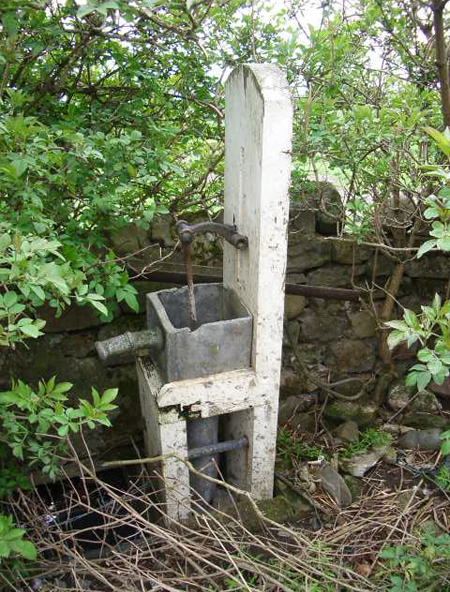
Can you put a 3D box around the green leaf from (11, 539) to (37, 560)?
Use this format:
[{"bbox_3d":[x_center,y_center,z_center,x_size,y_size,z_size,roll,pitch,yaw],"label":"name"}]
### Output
[{"bbox_3d":[-0.580,0.734,1.750,0.083,0.012,0.054,30,51,10],"label":"green leaf"}]

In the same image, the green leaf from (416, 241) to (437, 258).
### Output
[{"bbox_3d":[0.664,-0.152,2.000,0.079,0.012,0.036,-39,65,-3],"label":"green leaf"}]

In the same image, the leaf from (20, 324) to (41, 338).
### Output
[{"bbox_3d":[-0.595,0.111,1.850,0.061,0.012,0.037,30,61,2],"label":"leaf"}]

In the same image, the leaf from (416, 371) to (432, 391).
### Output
[{"bbox_3d":[0.663,0.280,2.000,0.043,0.012,0.068,26,70,26],"label":"leaf"}]

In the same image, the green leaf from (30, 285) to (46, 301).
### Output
[{"bbox_3d":[-0.584,-0.011,1.900,0.064,0.012,0.031,43,64,7],"label":"green leaf"}]

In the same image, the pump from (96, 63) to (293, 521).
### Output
[{"bbox_3d":[-0.141,0.046,2.024,0.587,1.525,0.299,-9,26,-19],"label":"pump"}]

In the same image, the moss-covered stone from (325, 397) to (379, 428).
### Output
[{"bbox_3d":[0.559,0.510,2.680,0.220,0.110,0.150,-9,26,-19],"label":"moss-covered stone"}]

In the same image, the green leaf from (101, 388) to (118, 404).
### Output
[{"bbox_3d":[-0.371,0.323,1.950,0.035,0.012,0.068,41,63,15],"label":"green leaf"}]

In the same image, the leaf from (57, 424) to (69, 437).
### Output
[{"bbox_3d":[-0.521,0.432,1.950,0.032,0.012,0.042,34,58,10],"label":"leaf"}]

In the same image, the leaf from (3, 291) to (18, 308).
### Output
[{"bbox_3d":[-0.670,0.009,1.900,0.041,0.012,0.051,2,66,-15],"label":"leaf"}]

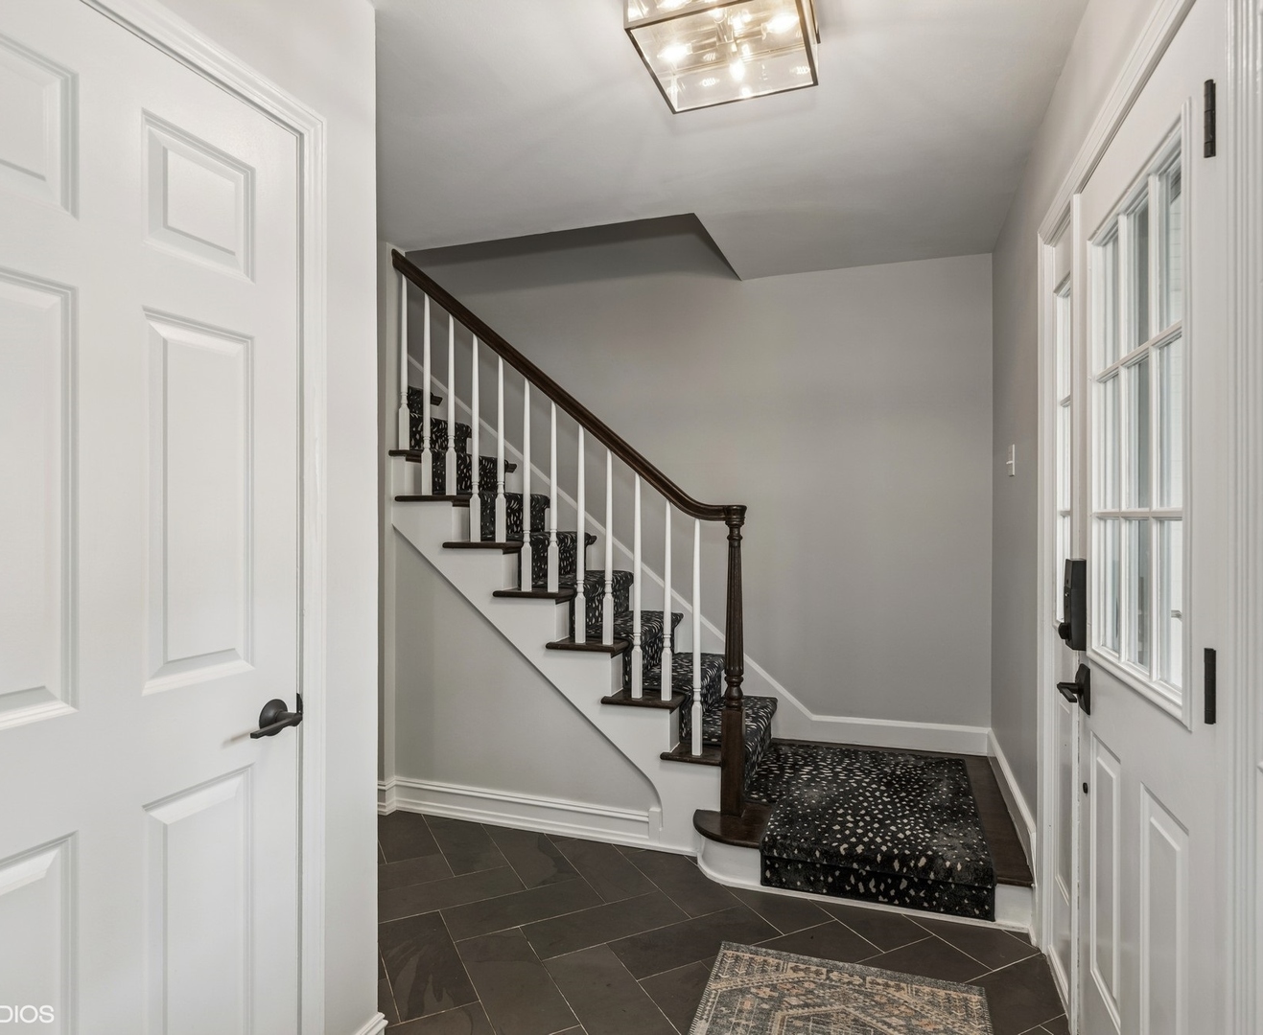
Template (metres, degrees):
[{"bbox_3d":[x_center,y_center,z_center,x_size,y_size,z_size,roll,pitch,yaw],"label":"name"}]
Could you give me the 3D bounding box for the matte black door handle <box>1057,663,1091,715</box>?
[{"bbox_3d":[1.005,0.398,1.660,0.063,0.105,0.160,0,0,19],"label":"matte black door handle"}]

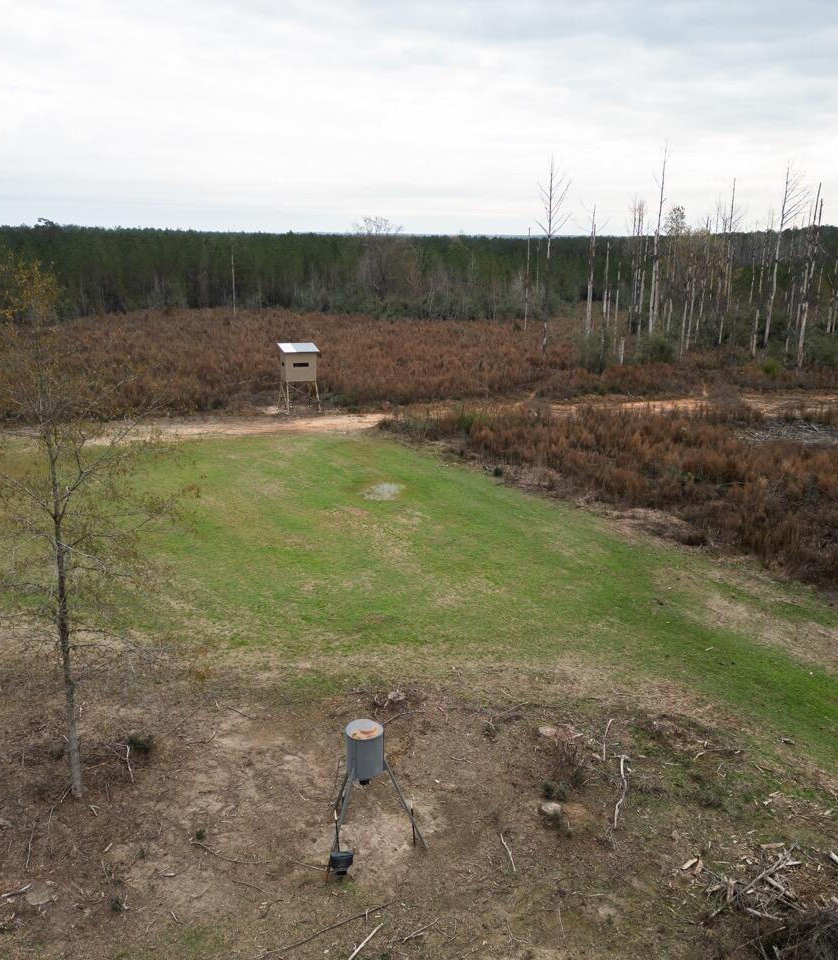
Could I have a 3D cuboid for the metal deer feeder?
[{"bbox_3d":[-0.720,4.992,14.443,1.600,2.050,1.600,0,16,0],"label":"metal deer feeder"}]

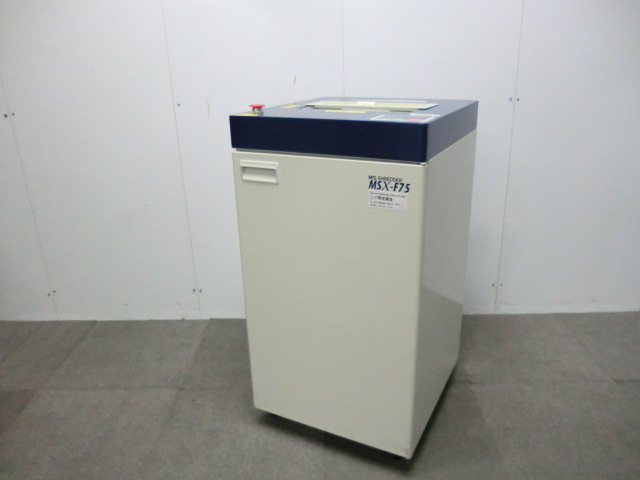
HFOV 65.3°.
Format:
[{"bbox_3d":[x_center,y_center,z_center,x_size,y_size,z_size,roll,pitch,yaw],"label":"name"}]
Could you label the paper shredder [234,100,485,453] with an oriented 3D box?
[{"bbox_3d":[0.136,0.070,1.565,0.520,0.957,0.548,9,23,26],"label":"paper shredder"}]

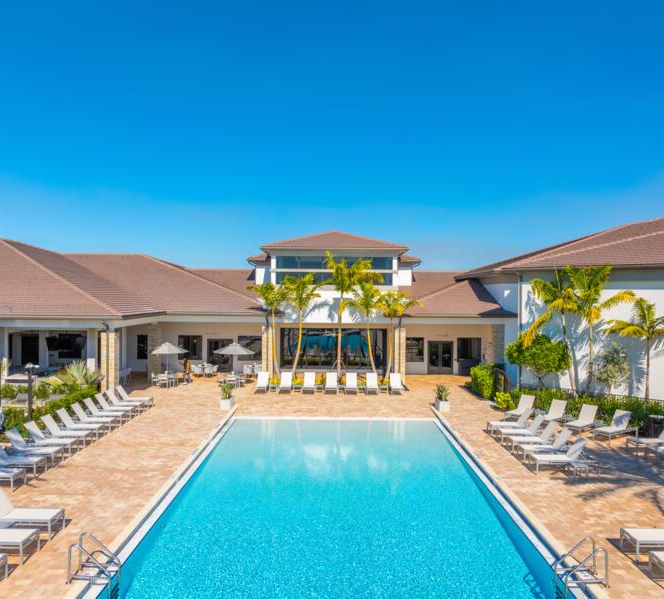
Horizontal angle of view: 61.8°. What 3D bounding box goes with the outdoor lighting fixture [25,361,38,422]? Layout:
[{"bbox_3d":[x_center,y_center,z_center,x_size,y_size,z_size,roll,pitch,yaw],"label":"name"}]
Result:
[{"bbox_3d":[-11.527,3.870,21.193,0.480,2.800,0.480,0,0,0],"label":"outdoor lighting fixture"}]

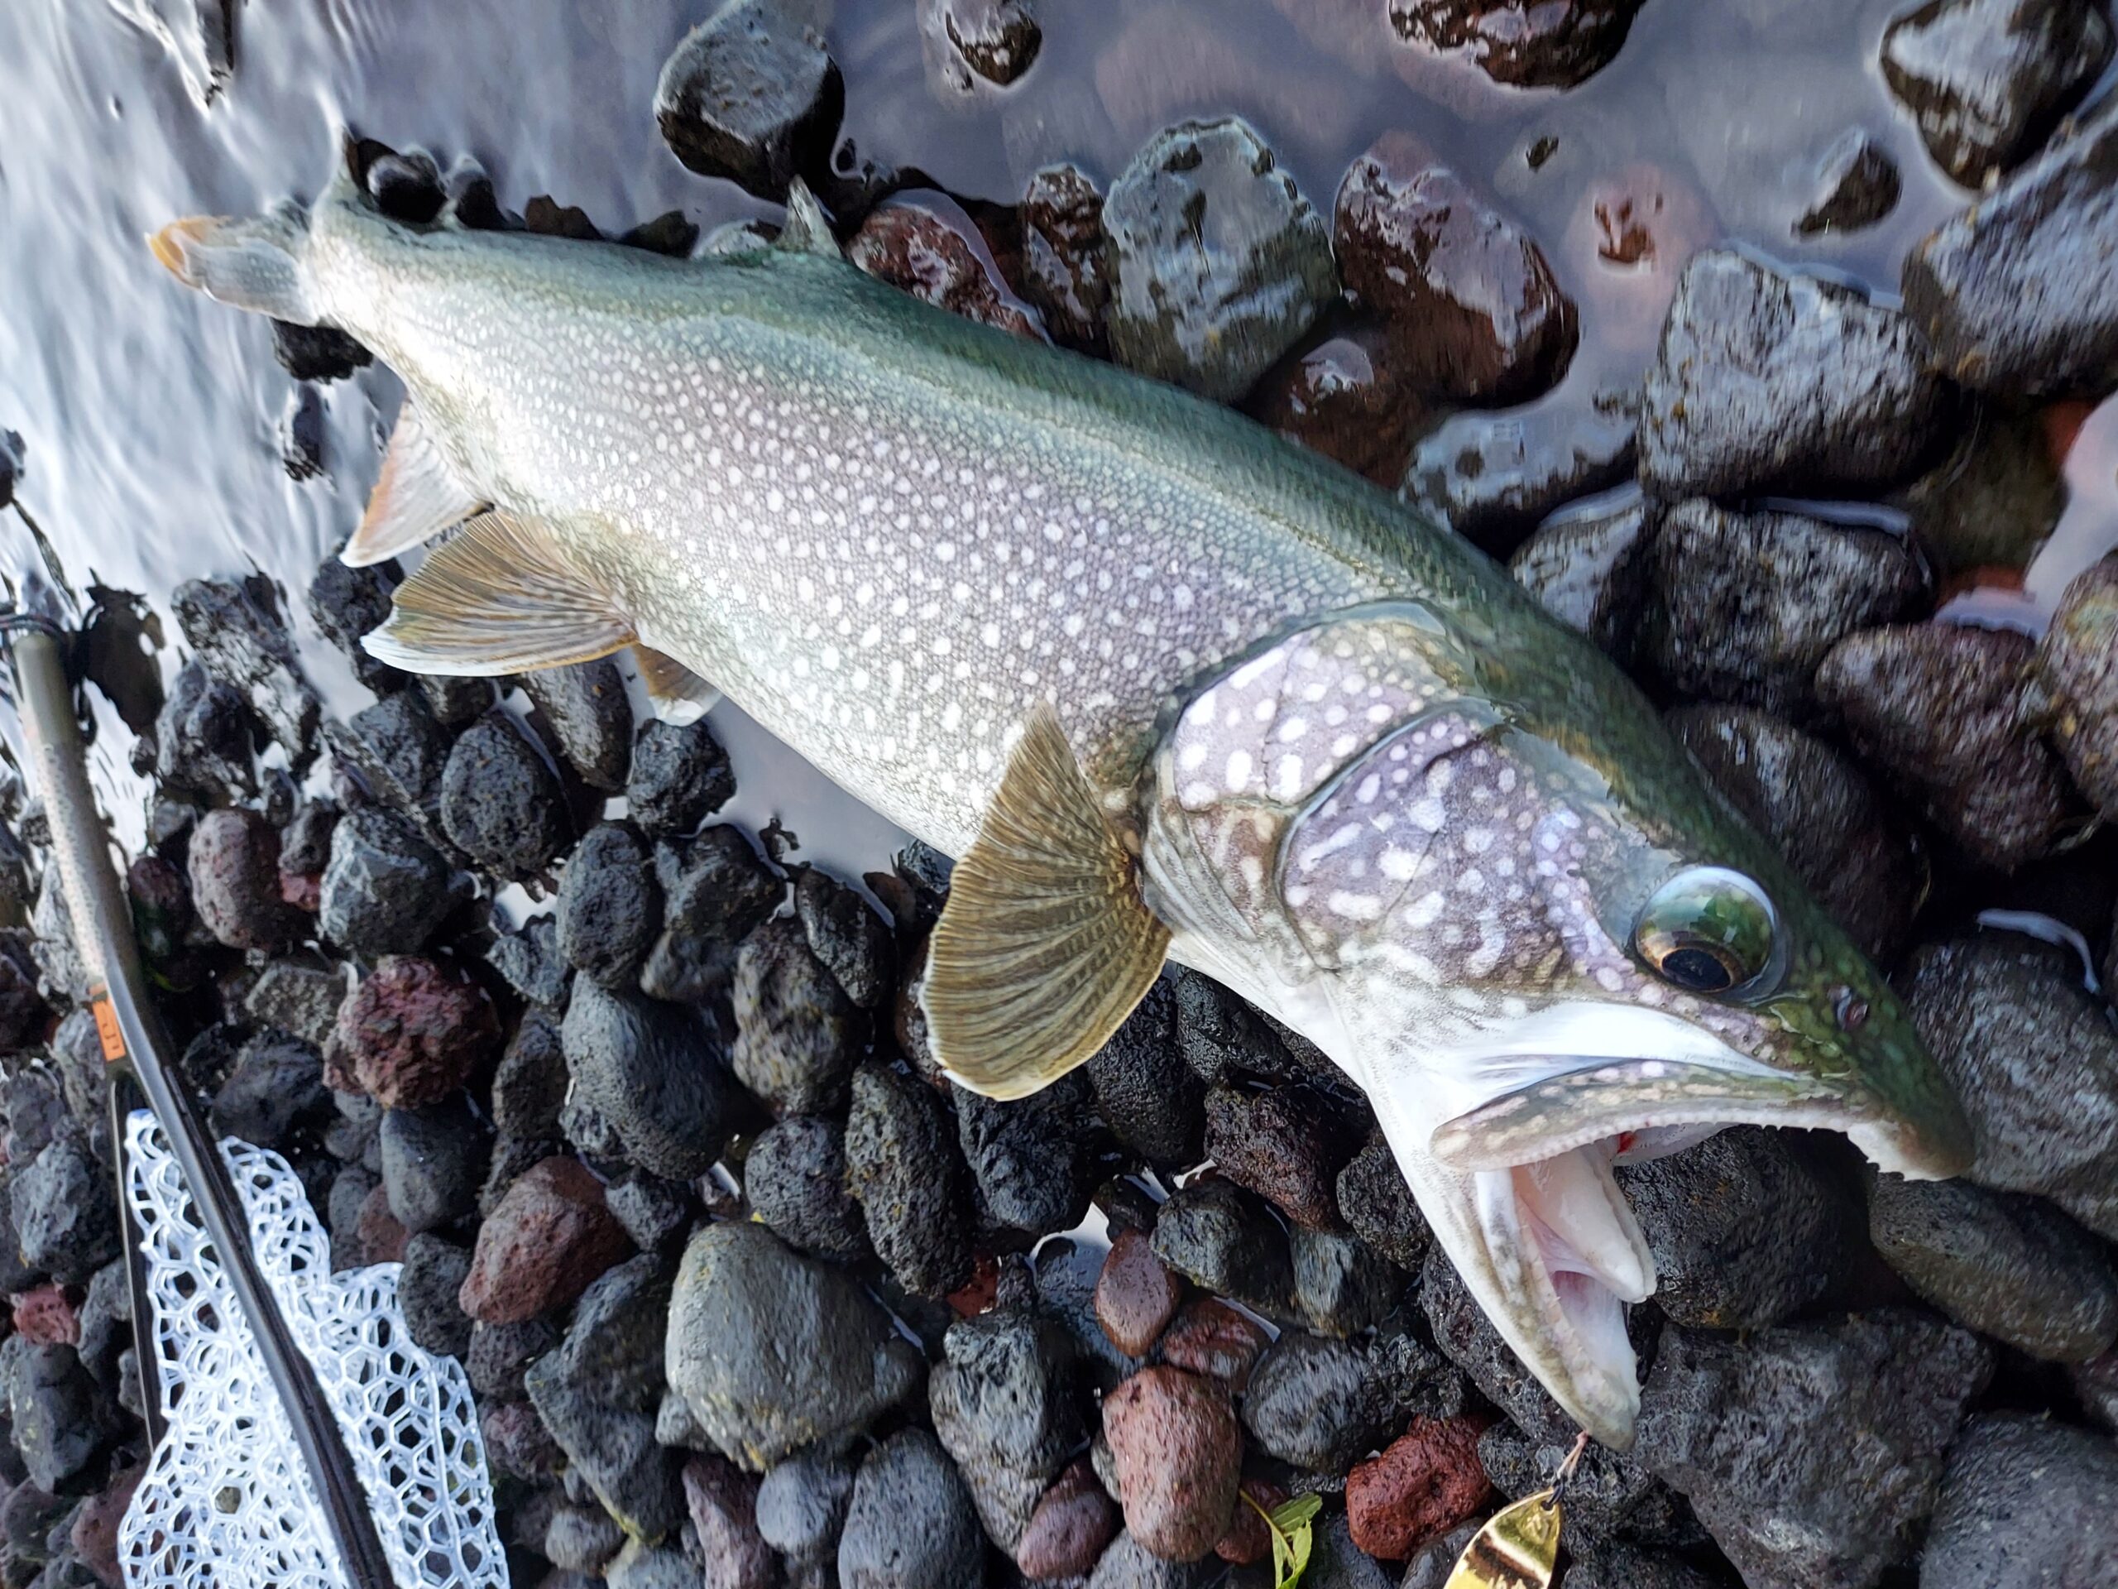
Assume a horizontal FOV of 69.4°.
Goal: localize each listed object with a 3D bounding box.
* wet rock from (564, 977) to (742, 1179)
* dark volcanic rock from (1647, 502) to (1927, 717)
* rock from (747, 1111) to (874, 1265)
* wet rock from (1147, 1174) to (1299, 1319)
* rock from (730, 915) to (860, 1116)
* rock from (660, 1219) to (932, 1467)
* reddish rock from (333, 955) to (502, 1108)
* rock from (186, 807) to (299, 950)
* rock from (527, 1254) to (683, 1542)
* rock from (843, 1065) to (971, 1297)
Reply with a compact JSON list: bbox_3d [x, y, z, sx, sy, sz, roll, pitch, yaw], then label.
[{"bbox_3d":[-0.152,0.105,0.572,0.083,0.056,0.066,42,114,30],"label":"wet rock"},{"bbox_3d":[0.162,-0.041,0.342,0.057,0.036,0.048,0,90,38],"label":"dark volcanic rock"},{"bbox_3d":[-0.085,0.133,0.518,0.046,0.038,0.049,0,90,38],"label":"rock"},{"bbox_3d":[0.044,0.122,0.413,0.046,0.031,0.032,31,111,30],"label":"wet rock"},{"bbox_3d":[-0.087,0.073,0.505,0.041,0.041,0.067,-15,85,36],"label":"rock"},{"bbox_3d":[-0.089,0.182,0.510,0.102,0.068,0.076,5,96,36],"label":"rock"},{"bbox_3d":[-0.267,0.098,0.638,0.079,0.060,0.064,5,96,36],"label":"reddish rock"},{"bbox_3d":[-0.381,0.039,0.716,0.046,0.046,0.068,-4,91,36],"label":"rock"},{"bbox_3d":[-0.168,0.227,0.575,0.060,0.054,0.106,-19,82,35],"label":"rock"},{"bbox_3d":[-0.047,0.120,0.479,0.034,0.036,0.075,-26,78,34],"label":"rock"}]

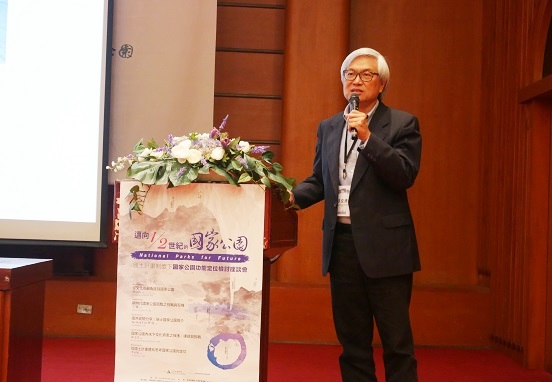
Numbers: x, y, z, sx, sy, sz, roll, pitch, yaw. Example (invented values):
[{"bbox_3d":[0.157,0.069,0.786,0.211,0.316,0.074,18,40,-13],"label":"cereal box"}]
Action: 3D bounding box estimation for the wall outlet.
[{"bbox_3d":[-1.592,0.987,8.500,0.118,0.072,0.012,4,-2,-4],"label":"wall outlet"}]

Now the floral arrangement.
[{"bbox_3d":[-0.305,-0.107,4.130,0.710,0.385,0.380,2,-2,11],"label":"floral arrangement"}]

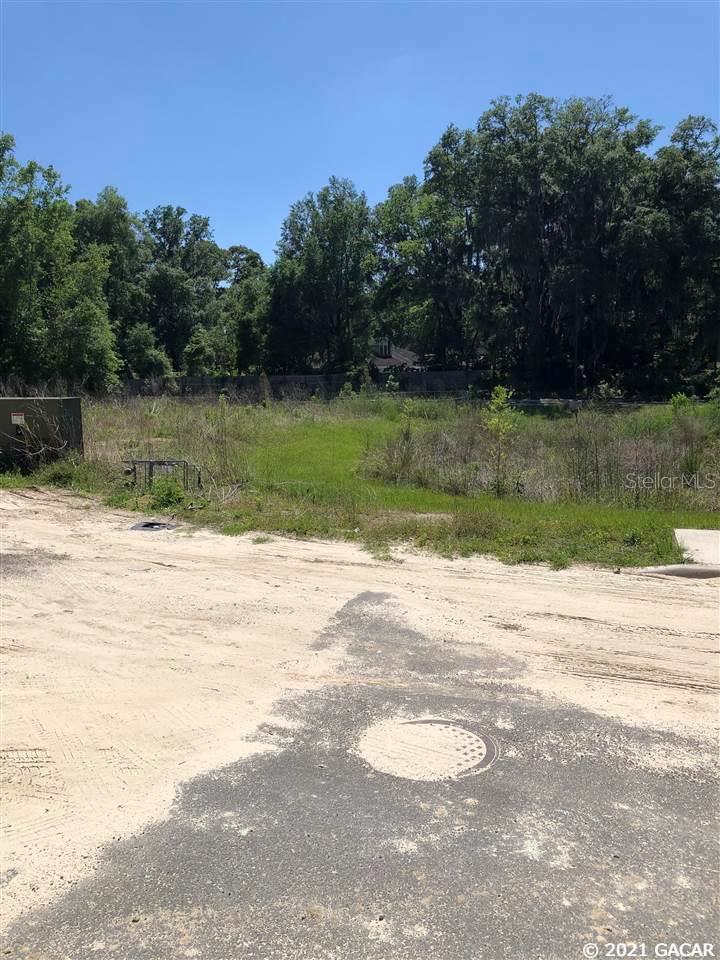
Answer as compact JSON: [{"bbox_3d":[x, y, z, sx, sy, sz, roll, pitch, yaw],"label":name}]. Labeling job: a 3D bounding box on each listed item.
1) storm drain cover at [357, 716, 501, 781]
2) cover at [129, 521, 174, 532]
[{"bbox_3d":[0.301,1.209,3.476,0.640,0.040,0.640,-1,6,0],"label":"storm drain cover"},{"bbox_3d":[-2.513,0.574,9.388,0.430,0.050,0.460,0,6,7],"label":"cover"}]

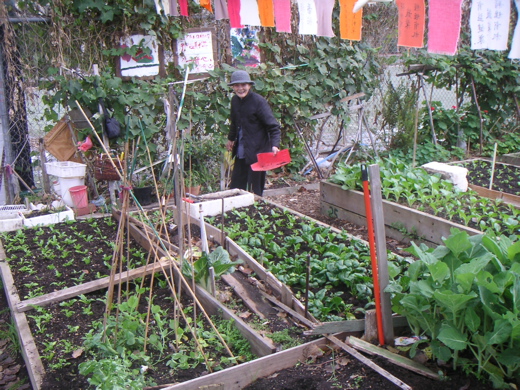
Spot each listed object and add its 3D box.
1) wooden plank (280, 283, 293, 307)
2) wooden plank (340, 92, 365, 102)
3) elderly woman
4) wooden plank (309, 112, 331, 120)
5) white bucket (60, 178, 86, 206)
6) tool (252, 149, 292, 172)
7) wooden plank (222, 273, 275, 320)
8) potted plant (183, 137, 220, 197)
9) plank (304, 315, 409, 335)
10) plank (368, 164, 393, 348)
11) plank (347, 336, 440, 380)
[{"bbox_3d":[0.178,0.648,3.645,0.027,0.110,0.140,-8,15,-23],"label":"wooden plank"},{"bbox_3d":[1.199,-1.260,7.400,0.360,0.045,0.030,-19,19,-21],"label":"wooden plank"},{"bbox_3d":[-0.089,-0.578,6.000,0.520,1.480,0.420,6,14,25],"label":"elderly woman"},{"bbox_3d":[0.778,-1.024,7.400,0.320,0.045,0.030,-17,18,-21],"label":"wooden plank"},{"bbox_3d":[-2.097,-0.044,6.350,0.290,0.360,0.290,-1,13,-6],"label":"white bucket"},{"bbox_3d":[0.107,-0.356,5.800,0.380,0.200,0.170,-5,13,18],"label":"tool"},{"bbox_3d":[-0.087,0.659,3.829,0.130,0.030,0.760,-8,15,-21],"label":"wooden plank"},{"bbox_3d":[-0.673,-0.294,6.665,0.410,0.710,0.400,-2,14,0],"label":"potted plant"},{"bbox_3d":[0.504,0.674,2.950,0.580,0.062,0.030,-2,13,-10],"label":"plank"},{"bbox_3d":[0.630,0.326,2.955,0.048,0.985,0.045,-10,14,-11],"label":"plank"},{"bbox_3d":[0.647,0.805,2.815,0.494,0.030,0.080,14,18,39],"label":"plank"}]

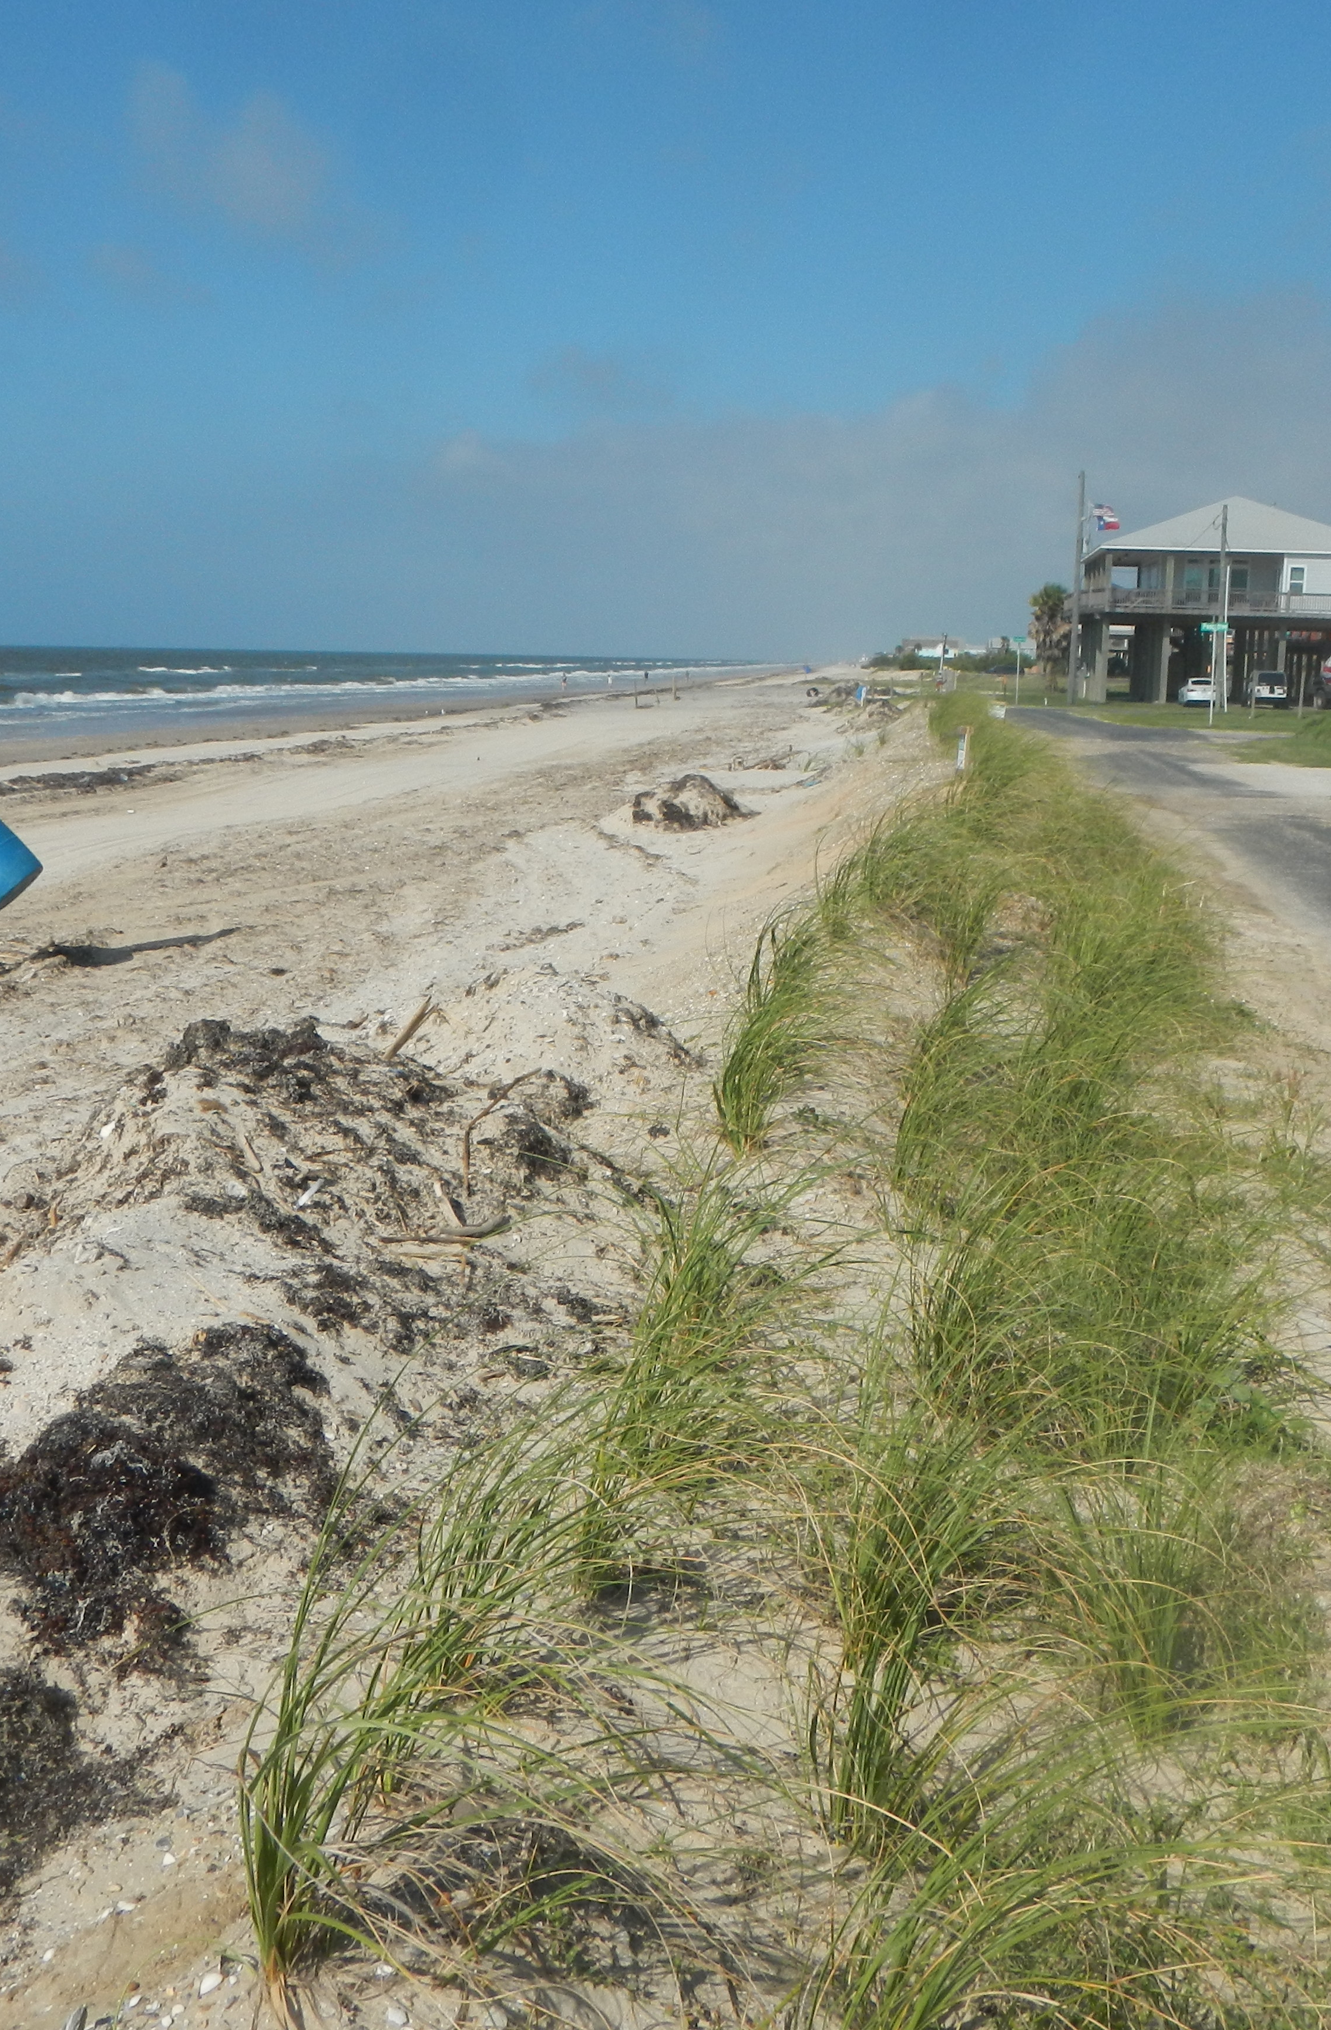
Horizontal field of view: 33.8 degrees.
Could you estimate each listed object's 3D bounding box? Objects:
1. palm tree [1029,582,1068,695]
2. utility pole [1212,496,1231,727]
[{"bbox_3d":[21.972,-21.308,125.000,2.400,6.400,2.400,2,9,5],"label":"palm tree"},{"bbox_3d":[23.097,-16.831,91.000,0.300,8.900,0.300,2,9,7],"label":"utility pole"}]

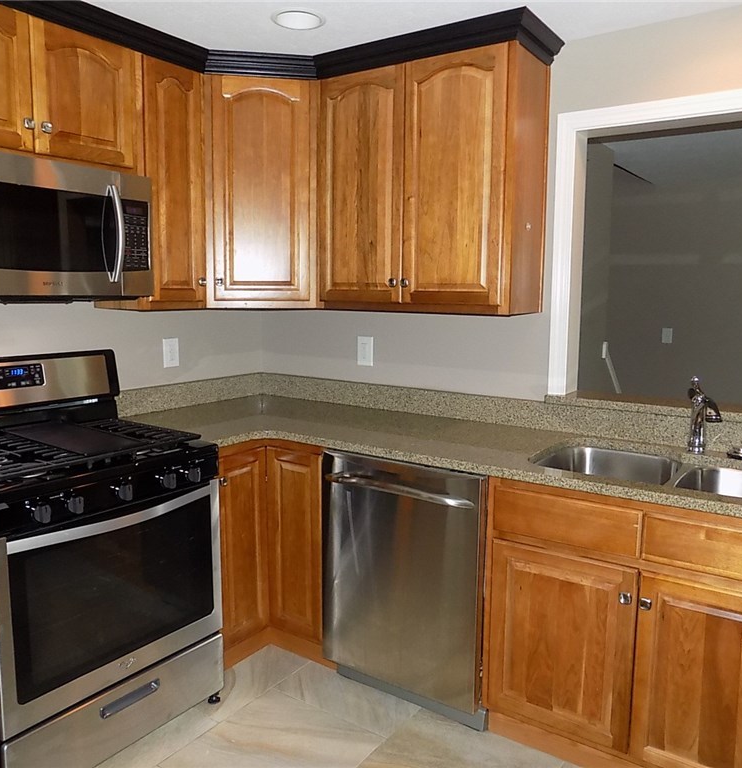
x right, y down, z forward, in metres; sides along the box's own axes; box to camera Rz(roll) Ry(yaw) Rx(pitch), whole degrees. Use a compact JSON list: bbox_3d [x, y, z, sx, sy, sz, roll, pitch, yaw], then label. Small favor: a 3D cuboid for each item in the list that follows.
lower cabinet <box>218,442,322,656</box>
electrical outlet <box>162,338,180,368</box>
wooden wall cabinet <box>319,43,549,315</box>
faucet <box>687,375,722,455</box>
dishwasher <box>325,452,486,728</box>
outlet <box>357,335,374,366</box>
[{"bbox_3d":[-0.436,0.603,2.862,0.914,0.880,0.914,6,9,35],"label":"lower cabinet"},{"bbox_3d":[-0.861,-0.134,2.941,0.010,0.125,0.079,6,9,35],"label":"electrical outlet"},{"bbox_3d":[0.210,-0.728,2.605,0.834,0.893,0.318,6,9,35],"label":"wooden wall cabinet"},{"bbox_3d":[1.054,0.107,2.147,0.062,0.248,0.205,2,7,9],"label":"faucet"},{"bbox_3d":[0.241,0.661,2.501,0.604,0.868,0.640,6,9,35],"label":"dishwasher"},{"bbox_3d":[-0.024,-0.144,3.034,0.079,0.125,0.010,6,9,35],"label":"outlet"}]

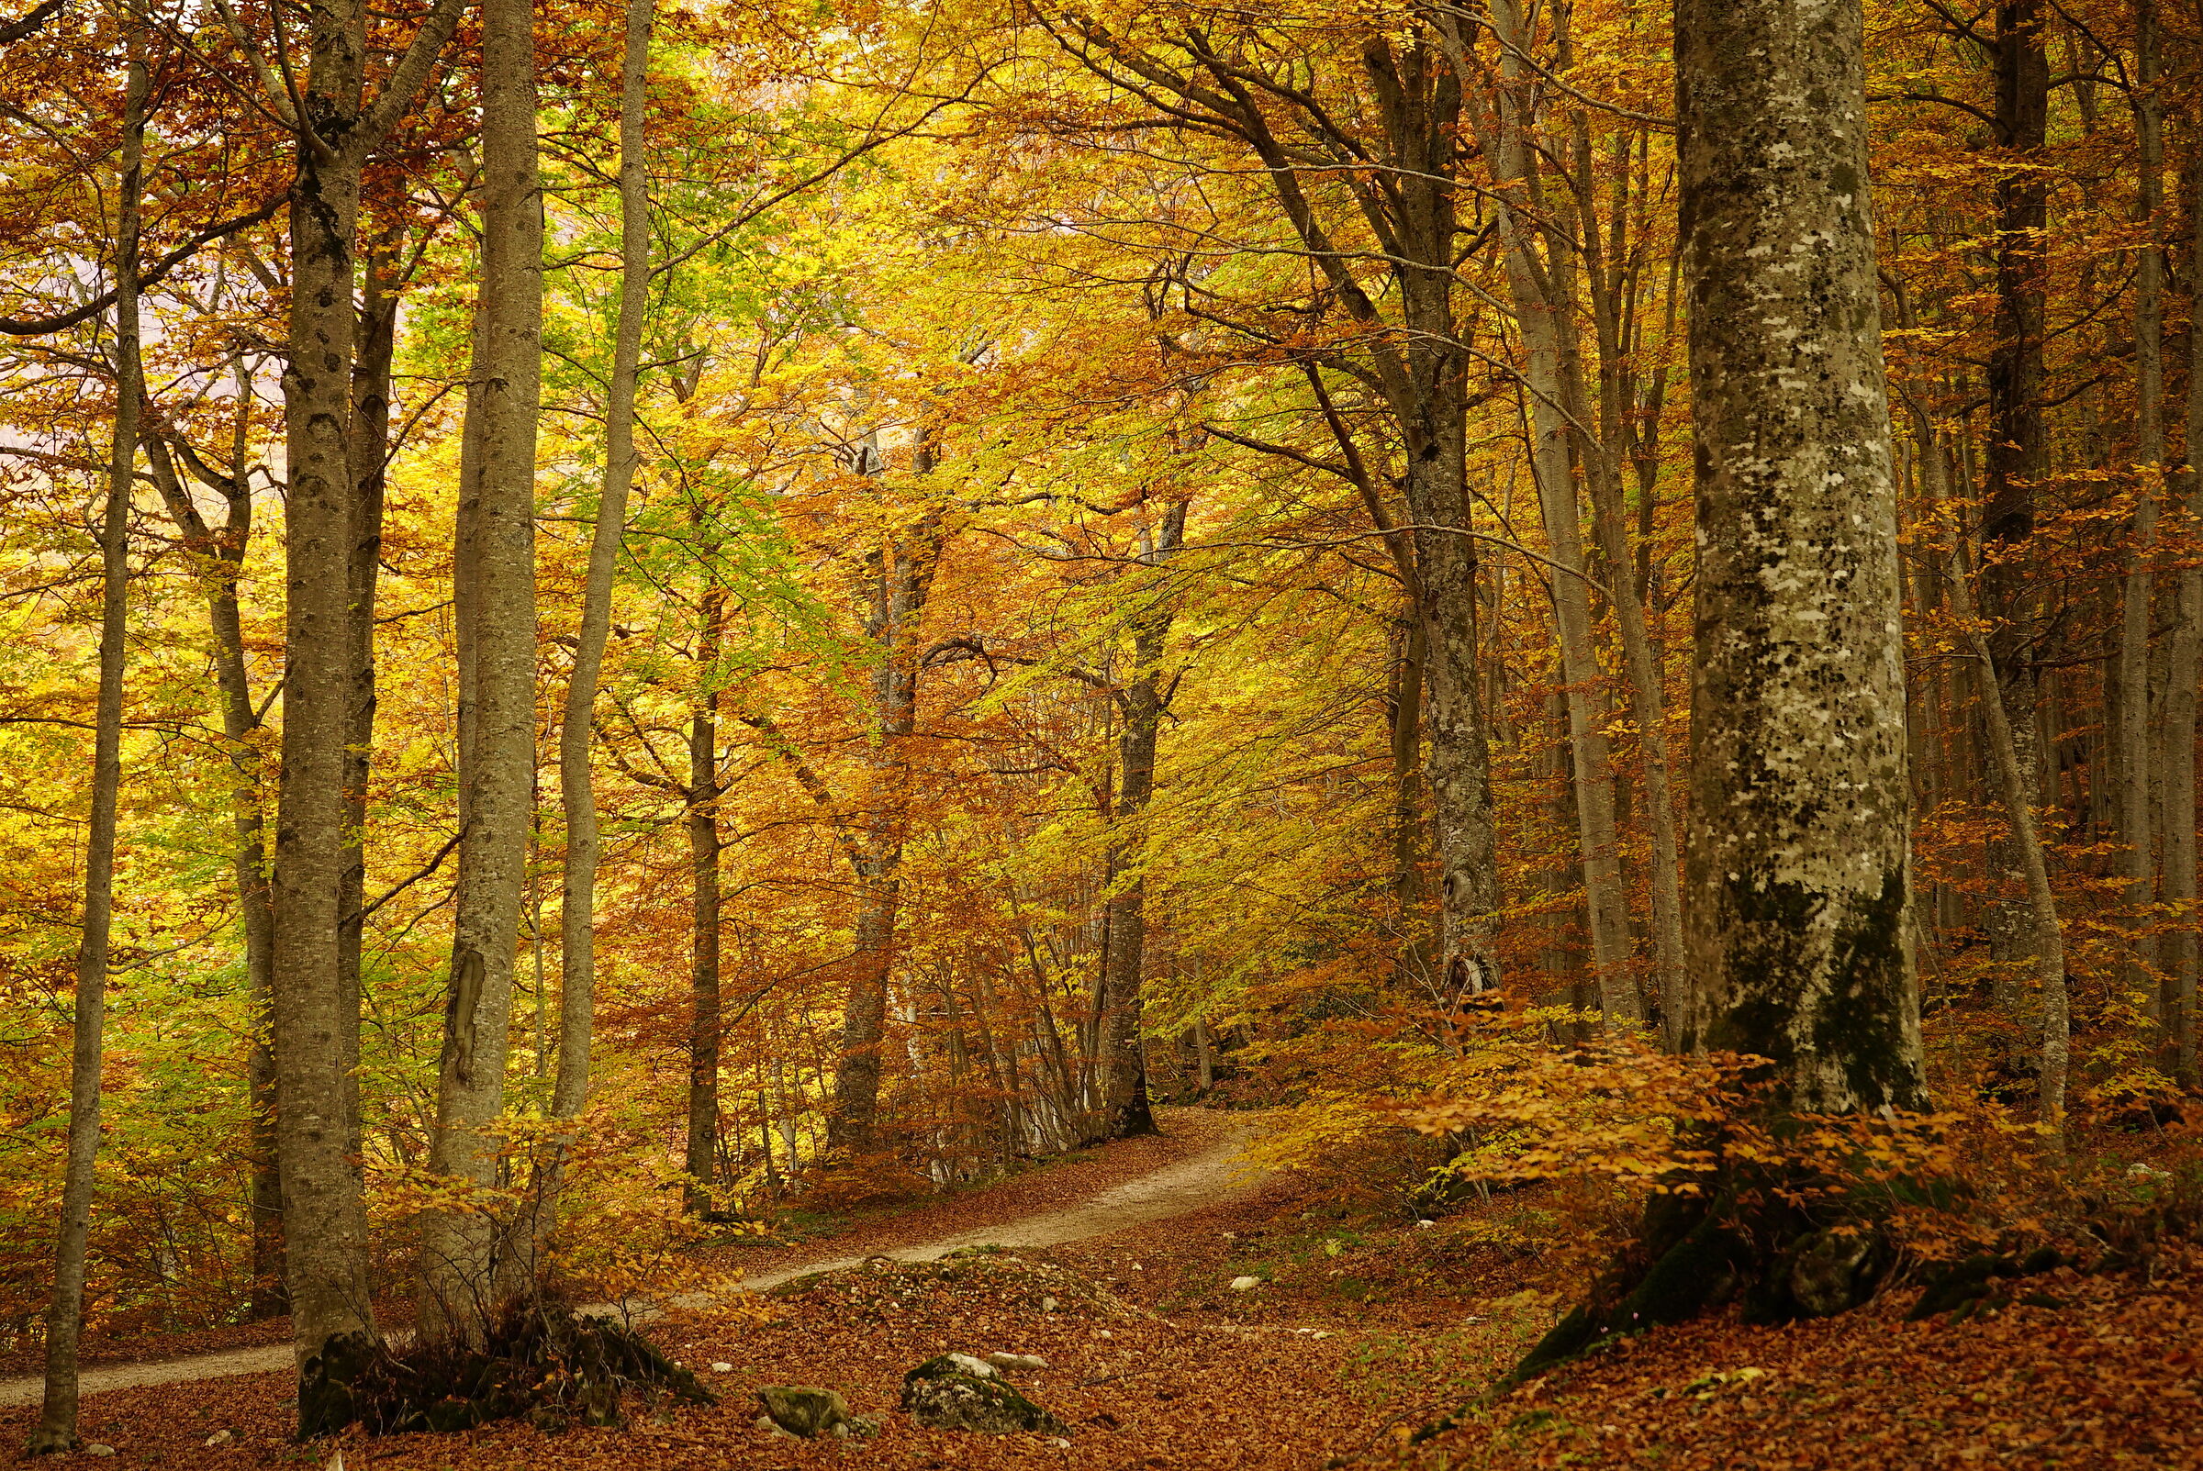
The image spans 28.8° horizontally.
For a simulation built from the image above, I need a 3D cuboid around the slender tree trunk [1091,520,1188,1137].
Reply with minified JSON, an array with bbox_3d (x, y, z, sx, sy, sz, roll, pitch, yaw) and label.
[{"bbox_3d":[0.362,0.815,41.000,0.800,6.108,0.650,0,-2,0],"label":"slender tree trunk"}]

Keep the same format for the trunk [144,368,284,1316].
[{"bbox_3d":[-5.906,0.704,28.500,0.850,6.306,0.600,0,-2,0],"label":"trunk"}]

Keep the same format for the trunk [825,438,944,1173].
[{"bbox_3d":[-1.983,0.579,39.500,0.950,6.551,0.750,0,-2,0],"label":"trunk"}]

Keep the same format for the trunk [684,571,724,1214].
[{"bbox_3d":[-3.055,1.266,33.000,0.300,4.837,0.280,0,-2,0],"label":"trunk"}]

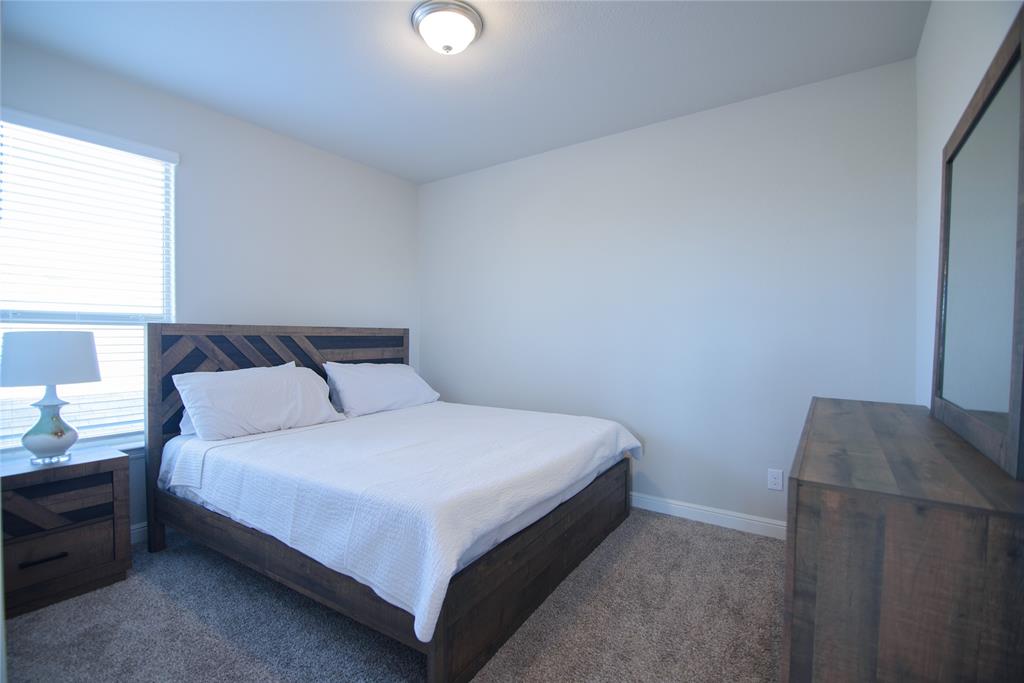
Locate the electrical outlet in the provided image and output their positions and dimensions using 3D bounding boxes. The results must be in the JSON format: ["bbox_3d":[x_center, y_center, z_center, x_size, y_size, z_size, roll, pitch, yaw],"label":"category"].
[{"bbox_3d":[1.602,0.839,2.762,0.077,0.121,0.011,1,1,35],"label":"electrical outlet"}]

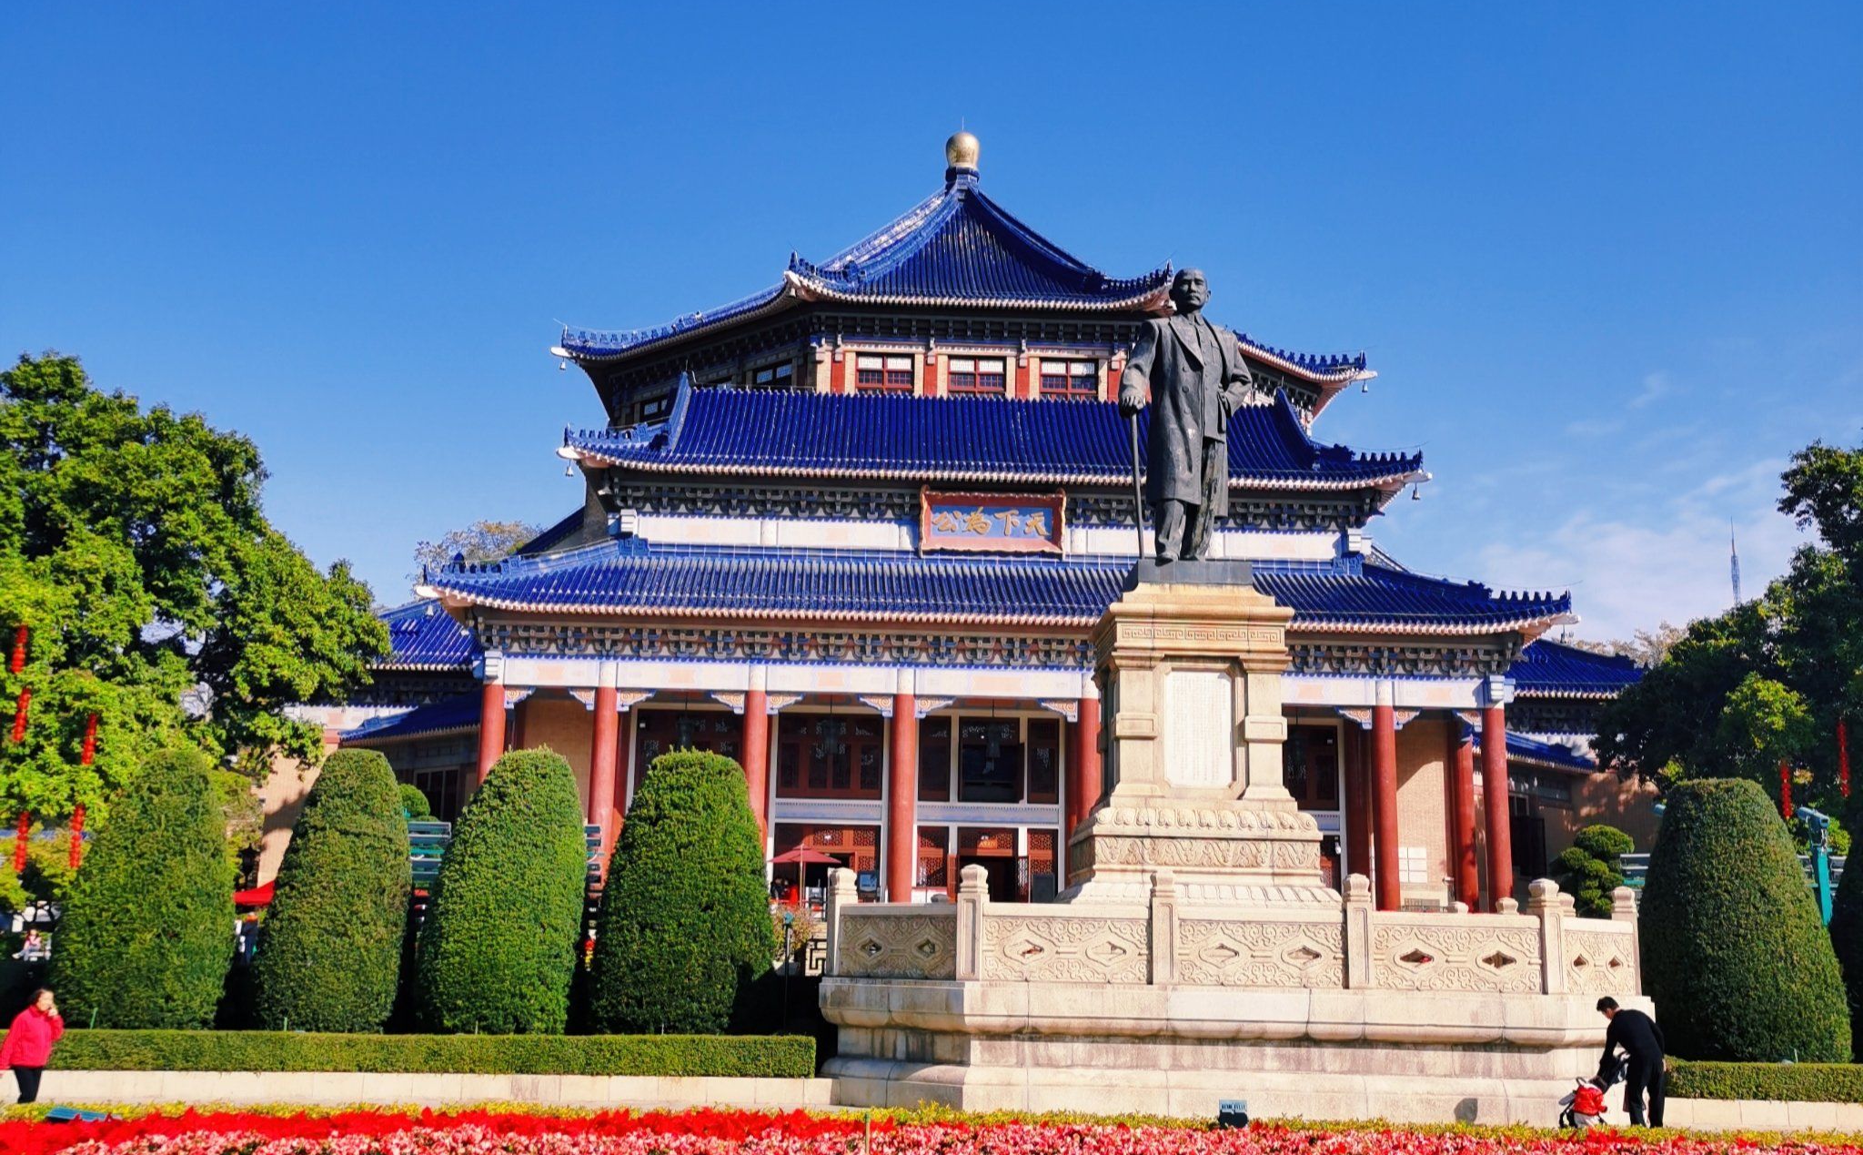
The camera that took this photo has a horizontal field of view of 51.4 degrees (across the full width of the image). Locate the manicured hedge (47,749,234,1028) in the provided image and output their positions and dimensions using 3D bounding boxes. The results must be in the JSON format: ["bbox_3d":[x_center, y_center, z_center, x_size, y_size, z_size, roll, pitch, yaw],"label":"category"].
[{"bbox_3d":[-10.258,4.181,25.161,2.368,3.852,2.368,2,-11,-2],"label":"manicured hedge"}]

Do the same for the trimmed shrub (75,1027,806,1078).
[{"bbox_3d":[-5.946,5.774,23.562,9.042,0.462,0.750,3,-11,-9],"label":"trimmed shrub"}]

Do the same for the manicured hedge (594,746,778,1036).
[{"bbox_3d":[-3.297,4.366,25.734,2.421,4.017,2.421,2,-11,-2],"label":"manicured hedge"}]

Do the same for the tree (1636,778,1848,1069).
[{"bbox_3d":[10.879,4.708,25.844,2.871,4.006,2.871,2,-11,-2],"label":"tree"}]

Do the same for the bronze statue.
[{"bbox_3d":[3.819,-2.459,29.002,1.988,4.563,1.200,2,-11,-2],"label":"bronze statue"}]

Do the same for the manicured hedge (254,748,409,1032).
[{"bbox_3d":[-7.859,4.241,25.391,2.033,3.930,2.033,2,-11,-2],"label":"manicured hedge"}]

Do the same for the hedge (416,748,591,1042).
[{"bbox_3d":[-5.709,4.310,25.619,2.282,3.977,2.282,2,-11,-2],"label":"hedge"}]

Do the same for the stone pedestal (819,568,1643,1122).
[{"bbox_3d":[3.750,3.538,27.808,10.306,7.530,10.306,2,-11,-2],"label":"stone pedestal"}]

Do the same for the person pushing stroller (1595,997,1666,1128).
[{"bbox_3d":[7.742,5.407,21.409,0.780,1.538,0.500,0,-11,8],"label":"person pushing stroller"}]

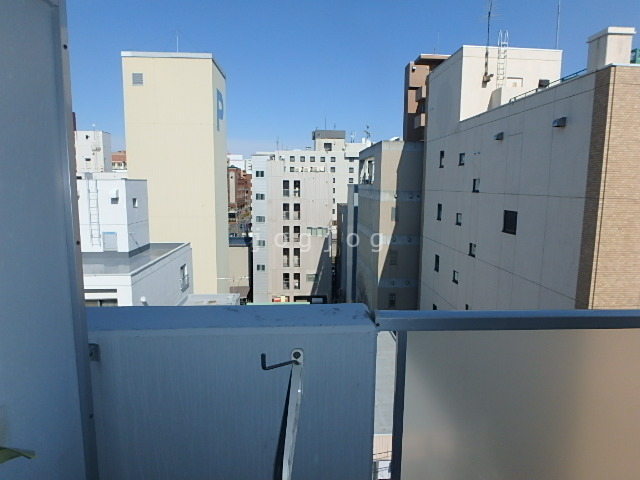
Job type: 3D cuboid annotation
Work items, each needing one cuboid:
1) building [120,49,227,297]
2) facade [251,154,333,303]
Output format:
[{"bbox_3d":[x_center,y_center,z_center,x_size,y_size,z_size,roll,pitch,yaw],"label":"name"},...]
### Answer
[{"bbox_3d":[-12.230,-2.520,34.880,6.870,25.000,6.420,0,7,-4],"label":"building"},{"bbox_3d":[-4.170,-0.970,61.030,11.180,23.190,13.000,0,8,-3],"label":"facade"}]

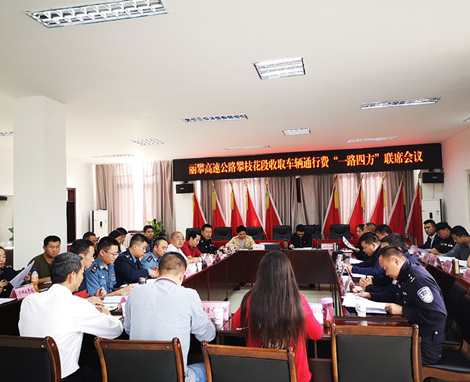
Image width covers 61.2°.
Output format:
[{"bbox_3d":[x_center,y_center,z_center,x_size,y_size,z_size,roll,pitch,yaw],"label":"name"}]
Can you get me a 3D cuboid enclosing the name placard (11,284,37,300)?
[{"bbox_3d":[-1.921,0.907,3.601,0.085,0.100,0.200,-2,-3,12],"label":"name placard"}]

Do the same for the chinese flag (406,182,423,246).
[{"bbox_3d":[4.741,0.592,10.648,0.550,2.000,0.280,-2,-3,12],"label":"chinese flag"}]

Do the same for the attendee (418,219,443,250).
[{"bbox_3d":[3.552,1.163,7.118,0.650,1.290,0.532,-1,-3,-11],"label":"attendee"}]

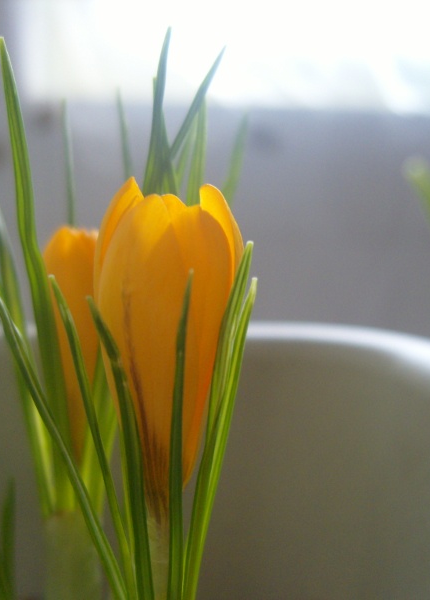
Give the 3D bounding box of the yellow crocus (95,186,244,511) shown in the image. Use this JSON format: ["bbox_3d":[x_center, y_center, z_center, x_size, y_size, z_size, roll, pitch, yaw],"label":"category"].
[{"bbox_3d":[-0.006,0.007,0.112,0.021,0.047,0.021,1,3,0],"label":"yellow crocus"}]

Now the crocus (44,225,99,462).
[{"bbox_3d":[-0.025,0.008,0.143,0.013,0.043,0.013,-1,3,0],"label":"crocus"}]

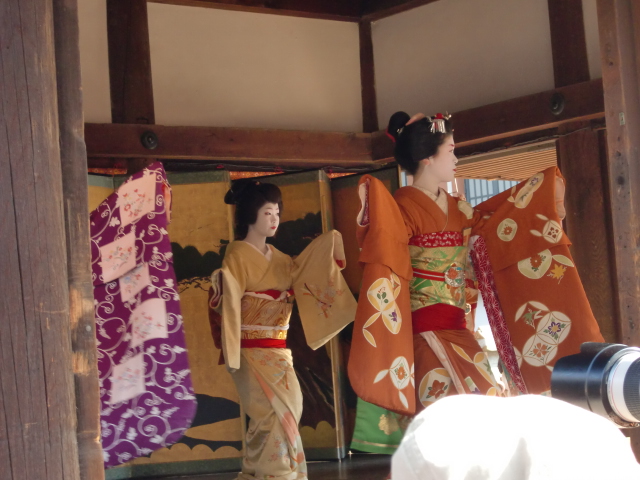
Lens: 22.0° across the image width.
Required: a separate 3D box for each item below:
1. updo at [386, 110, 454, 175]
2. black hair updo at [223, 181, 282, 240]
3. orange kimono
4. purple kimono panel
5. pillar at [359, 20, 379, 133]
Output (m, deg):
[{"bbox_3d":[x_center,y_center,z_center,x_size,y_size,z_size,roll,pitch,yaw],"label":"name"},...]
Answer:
[{"bbox_3d":[0.384,-0.376,6.350,0.250,0.240,0.225,-4,-4,6],"label":"updo"},{"bbox_3d":[-0.338,-0.155,8.350,0.280,0.285,0.250,-7,-5,42],"label":"black hair updo"},{"bbox_3d":[0.610,0.340,6.343,0.950,1.200,0.500,-1,-5,-35],"label":"orange kimono"},{"bbox_3d":[-0.590,0.245,5.350,0.380,0.970,0.170,-3,-4,-12],"label":"purple kimono panel"},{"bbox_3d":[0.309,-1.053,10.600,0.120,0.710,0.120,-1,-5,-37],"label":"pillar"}]

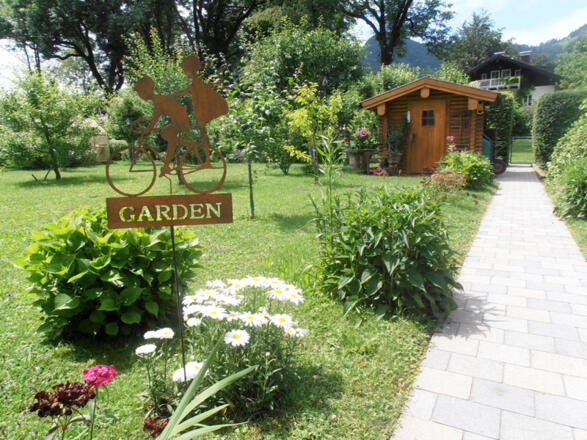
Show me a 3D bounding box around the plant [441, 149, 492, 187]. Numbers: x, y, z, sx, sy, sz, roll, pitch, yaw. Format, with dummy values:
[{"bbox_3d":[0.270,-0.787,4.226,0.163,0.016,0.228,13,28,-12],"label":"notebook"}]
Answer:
[{"bbox_3d":[3.540,-1.101,8.432,1.050,0.720,0.900,3,11,22],"label":"plant"}]

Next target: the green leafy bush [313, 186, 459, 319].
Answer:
[{"bbox_3d":[0.559,0.147,2.524,0.870,0.650,0.780,0,11,13],"label":"green leafy bush"}]

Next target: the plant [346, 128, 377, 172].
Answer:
[{"bbox_3d":[2.049,-2.076,12.260,0.900,1.350,0.800,0,11,9],"label":"plant"}]

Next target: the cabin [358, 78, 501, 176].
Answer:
[{"bbox_3d":[4.153,-2.717,12.092,3.460,2.540,2.900,4,12,28],"label":"cabin"}]

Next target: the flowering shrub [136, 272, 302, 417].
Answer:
[{"bbox_3d":[-0.247,0.438,1.566,0.570,0.410,0.400,-4,11,-10],"label":"flowering shrub"}]

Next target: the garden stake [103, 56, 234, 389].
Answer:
[{"bbox_3d":[-0.422,0.058,1.435,0.423,1.215,0.030,-4,11,-9],"label":"garden stake"}]

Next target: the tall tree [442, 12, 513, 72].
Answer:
[{"bbox_3d":[20.543,-14.739,43.550,8.500,13.800,8.500,3,11,24],"label":"tall tree"}]

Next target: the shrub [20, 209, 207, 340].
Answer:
[{"bbox_3d":[-0.980,0.234,2.412,1.020,0.550,0.900,-6,11,-22],"label":"shrub"}]

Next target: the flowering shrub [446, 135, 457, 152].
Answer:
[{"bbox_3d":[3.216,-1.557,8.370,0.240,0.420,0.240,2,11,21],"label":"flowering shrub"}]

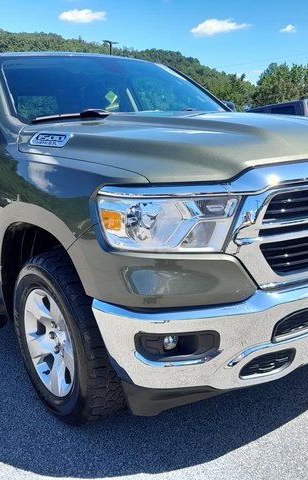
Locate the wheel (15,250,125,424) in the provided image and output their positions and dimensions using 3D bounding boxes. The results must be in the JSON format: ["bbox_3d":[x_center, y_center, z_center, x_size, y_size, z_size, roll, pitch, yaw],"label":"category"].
[{"bbox_3d":[-0.401,0.469,2.451,0.280,0.810,0.810,-10,15,-37],"label":"wheel"}]

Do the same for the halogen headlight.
[{"bbox_3d":[0.067,-0.058,1.782,0.380,0.220,0.380,-10,15,-37],"label":"halogen headlight"}]

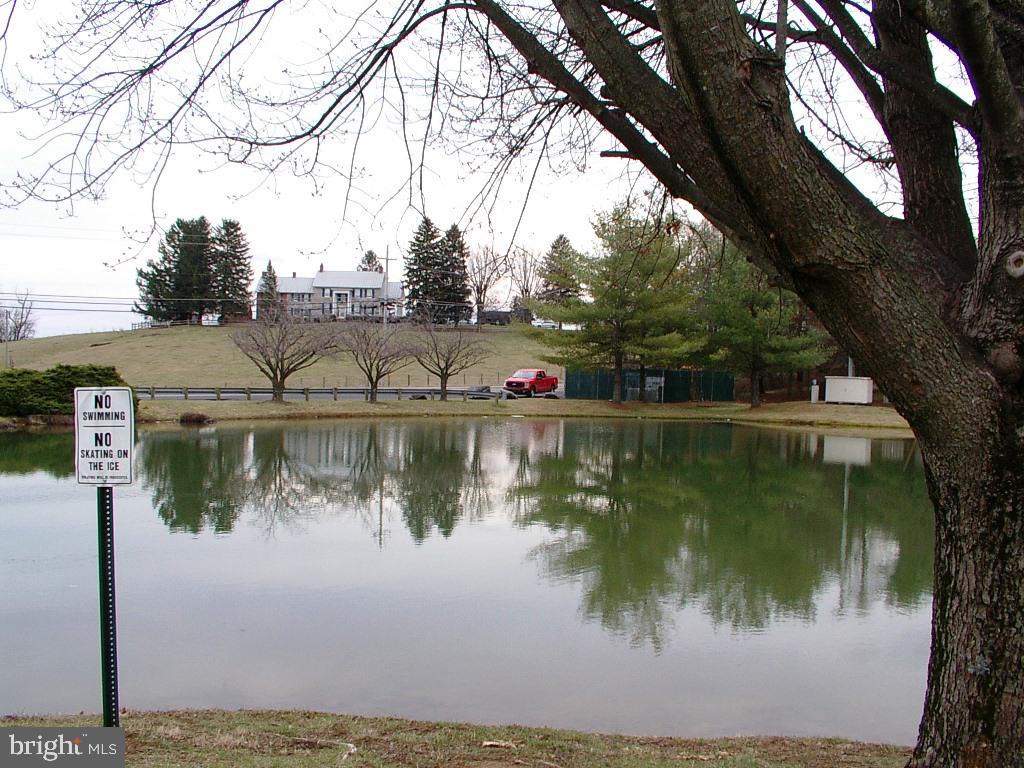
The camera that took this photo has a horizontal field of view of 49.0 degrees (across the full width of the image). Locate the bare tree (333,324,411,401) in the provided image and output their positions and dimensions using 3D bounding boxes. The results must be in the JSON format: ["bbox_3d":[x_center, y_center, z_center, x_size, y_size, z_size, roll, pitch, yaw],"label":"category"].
[{"bbox_3d":[-6.642,-1.063,54.300,4.000,4.000,4.000,2,1,0],"label":"bare tree"}]

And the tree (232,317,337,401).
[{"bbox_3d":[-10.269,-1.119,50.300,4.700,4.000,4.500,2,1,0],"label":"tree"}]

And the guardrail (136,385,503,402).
[{"bbox_3d":[-11.058,0.648,66.000,21.700,0.760,0.500,1,1,-8],"label":"guardrail"}]

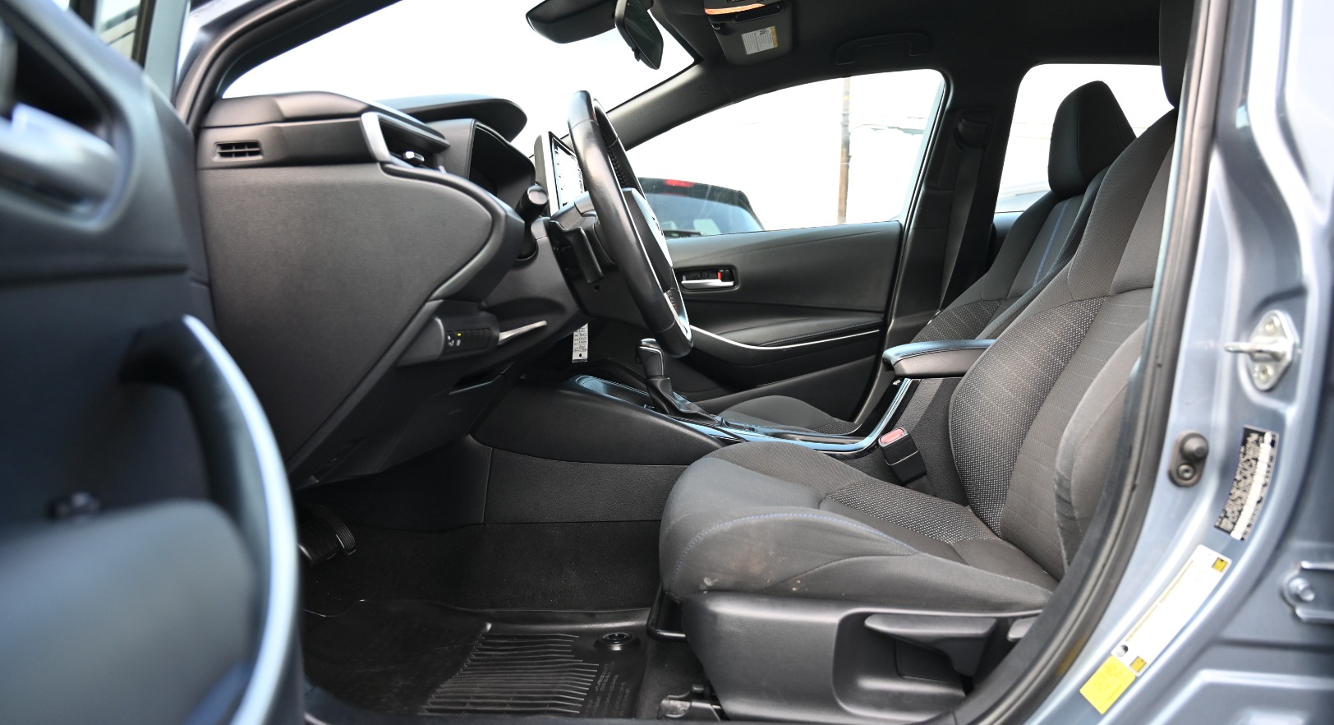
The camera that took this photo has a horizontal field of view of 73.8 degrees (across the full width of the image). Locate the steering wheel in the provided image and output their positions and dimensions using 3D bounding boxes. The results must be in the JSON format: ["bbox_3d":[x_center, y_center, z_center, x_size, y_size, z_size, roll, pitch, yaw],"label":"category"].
[{"bbox_3d":[-0.056,-0.174,1.167,0.085,0.370,0.370,-22,7,7],"label":"steering wheel"}]

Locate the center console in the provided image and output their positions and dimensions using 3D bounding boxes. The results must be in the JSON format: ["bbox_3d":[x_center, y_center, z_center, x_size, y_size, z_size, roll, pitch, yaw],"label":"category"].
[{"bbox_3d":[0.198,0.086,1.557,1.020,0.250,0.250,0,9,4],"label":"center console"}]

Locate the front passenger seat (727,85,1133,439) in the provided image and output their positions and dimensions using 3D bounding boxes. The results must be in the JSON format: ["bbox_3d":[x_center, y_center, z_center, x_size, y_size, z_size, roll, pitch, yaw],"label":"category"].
[{"bbox_3d":[0.550,-0.151,1.858,0.870,0.830,0.530,0,9,4],"label":"front passenger seat"}]

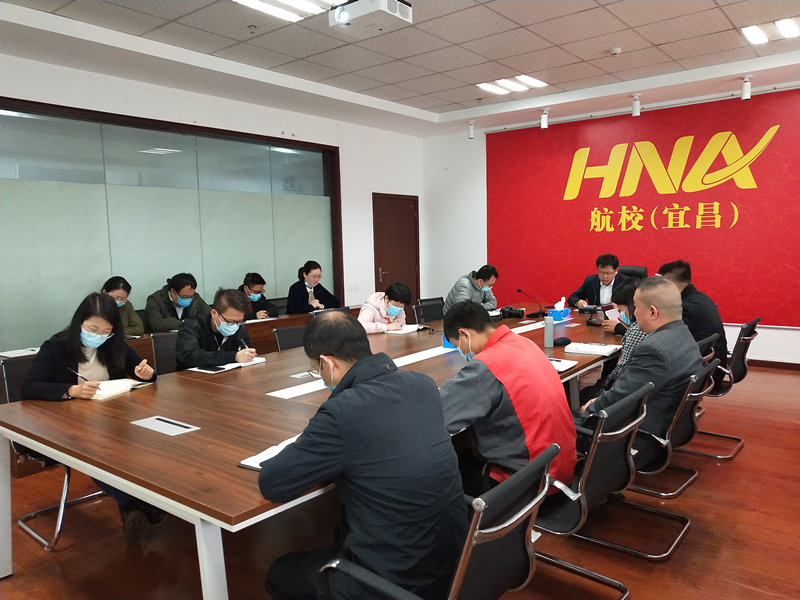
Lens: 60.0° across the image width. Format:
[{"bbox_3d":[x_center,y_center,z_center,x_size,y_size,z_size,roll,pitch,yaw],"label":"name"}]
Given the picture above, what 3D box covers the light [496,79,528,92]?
[{"bbox_3d":[1.112,-2.124,6.850,0.130,0.060,0.540,2,5,39],"label":"light"}]

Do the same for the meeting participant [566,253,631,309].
[{"bbox_3d":[1.780,0.210,6.100,0.580,1.250,0.720,1,5,35],"label":"meeting participant"}]

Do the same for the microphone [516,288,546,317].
[{"bbox_3d":[1.053,0.030,5.500,0.240,0.230,0.120,-2,4,-14],"label":"microphone"}]

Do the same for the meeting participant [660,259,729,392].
[{"bbox_3d":[1.893,0.353,4.759,0.700,1.220,0.530,2,6,40],"label":"meeting participant"}]

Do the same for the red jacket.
[{"bbox_3d":[0.381,0.414,2.676,0.580,0.600,0.530,2,6,40],"label":"red jacket"}]

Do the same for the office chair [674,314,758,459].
[{"bbox_3d":[1.980,0.540,4.620,0.610,0.870,0.560,2,5,39],"label":"office chair"}]

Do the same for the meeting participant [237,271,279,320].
[{"bbox_3d":[-1.270,0.350,6.100,0.720,1.180,0.540,2,5,44],"label":"meeting participant"}]

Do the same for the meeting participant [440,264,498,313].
[{"bbox_3d":[0.708,0.286,6.130,0.700,1.180,0.550,2,6,40],"label":"meeting participant"}]

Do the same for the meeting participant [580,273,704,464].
[{"bbox_3d":[1.060,0.495,3.320,0.760,1.220,0.540,1,5,35],"label":"meeting participant"}]

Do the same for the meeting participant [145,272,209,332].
[{"bbox_3d":[-1.680,0.400,5.420,0.580,1.200,0.740,-5,5,-44],"label":"meeting participant"}]

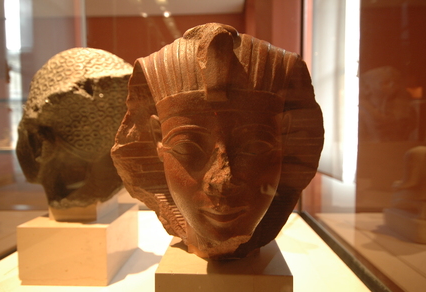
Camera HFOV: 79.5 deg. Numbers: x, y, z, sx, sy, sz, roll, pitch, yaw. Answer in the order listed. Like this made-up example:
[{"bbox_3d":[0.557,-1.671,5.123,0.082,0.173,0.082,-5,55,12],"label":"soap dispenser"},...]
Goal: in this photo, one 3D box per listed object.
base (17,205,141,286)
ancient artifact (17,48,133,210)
[{"bbox_3d":[-0.220,0.163,0.447,0.135,0.086,0.133,0,2,2],"label":"base"},{"bbox_3d":[-0.220,-0.034,0.442,0.223,0.256,0.182,0,2,2],"label":"ancient artifact"}]

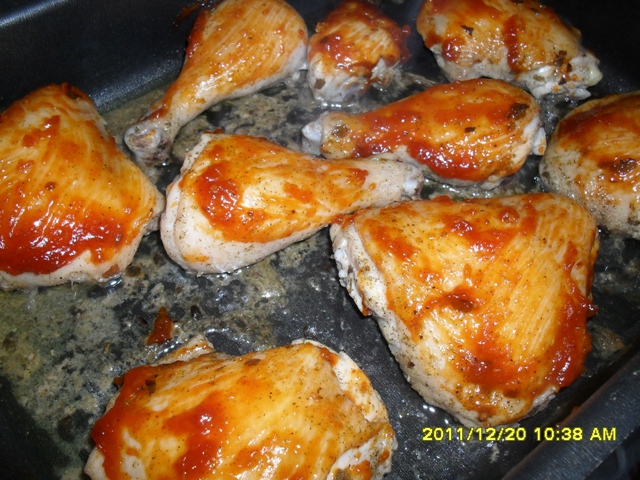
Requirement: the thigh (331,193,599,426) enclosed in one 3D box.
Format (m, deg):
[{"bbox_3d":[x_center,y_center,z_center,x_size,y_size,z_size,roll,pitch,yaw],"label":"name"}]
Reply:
[{"bbox_3d":[0.068,0.022,0.294,0.120,0.047,0.110,-5,49,-4],"label":"thigh"}]

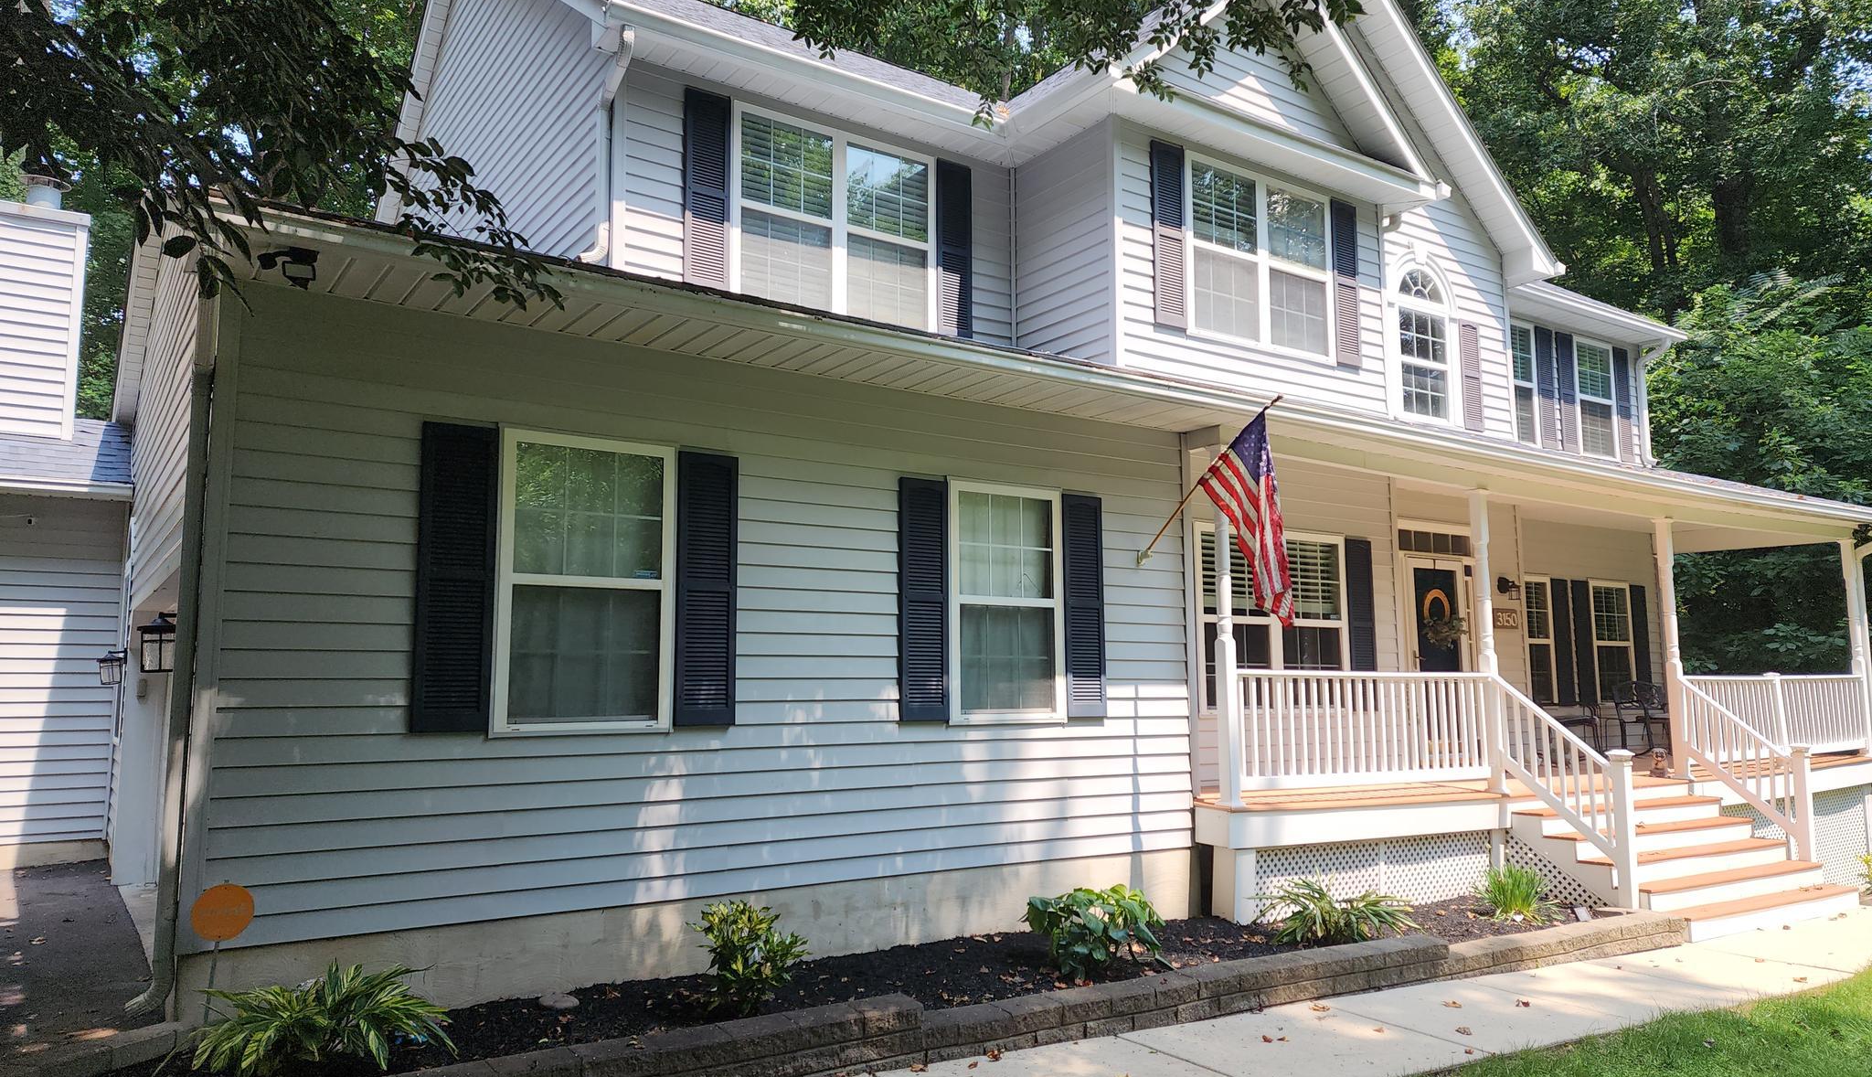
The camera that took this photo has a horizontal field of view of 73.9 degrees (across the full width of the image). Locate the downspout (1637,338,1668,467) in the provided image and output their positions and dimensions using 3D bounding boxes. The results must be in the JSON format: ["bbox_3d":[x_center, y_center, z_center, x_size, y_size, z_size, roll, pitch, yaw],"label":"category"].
[{"bbox_3d":[9.266,-1.723,15.958,0.100,1.610,0.430,4,-8,-35],"label":"downspout"}]

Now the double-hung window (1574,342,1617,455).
[{"bbox_3d":[8.254,-1.732,15.512,0.940,1.500,0.090,4,-8,-35],"label":"double-hung window"}]

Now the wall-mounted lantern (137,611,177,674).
[{"bbox_3d":[-3.622,0.498,5.815,0.195,0.280,0.170,4,-8,-35],"label":"wall-mounted lantern"}]

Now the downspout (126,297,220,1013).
[{"bbox_3d":[-3.383,0.452,5.509,0.160,3.215,0.090,4,-8,-35],"label":"downspout"}]

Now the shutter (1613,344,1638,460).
[{"bbox_3d":[8.809,-1.701,15.861,0.370,1.490,0.050,4,-8,-35],"label":"shutter"}]

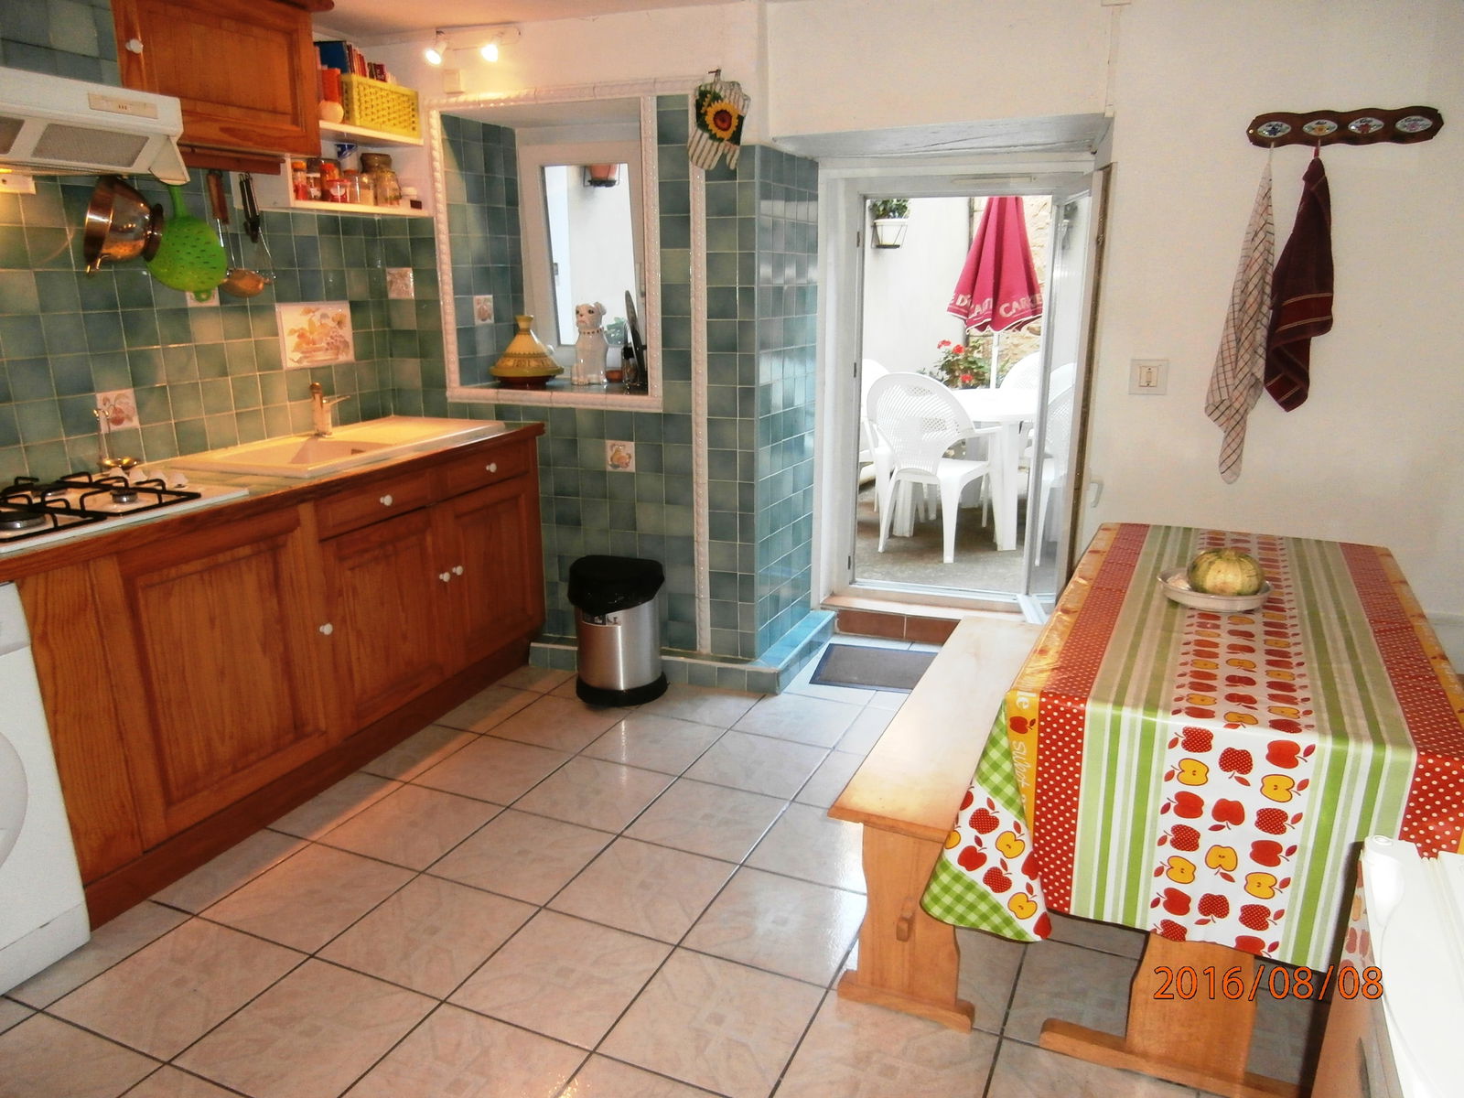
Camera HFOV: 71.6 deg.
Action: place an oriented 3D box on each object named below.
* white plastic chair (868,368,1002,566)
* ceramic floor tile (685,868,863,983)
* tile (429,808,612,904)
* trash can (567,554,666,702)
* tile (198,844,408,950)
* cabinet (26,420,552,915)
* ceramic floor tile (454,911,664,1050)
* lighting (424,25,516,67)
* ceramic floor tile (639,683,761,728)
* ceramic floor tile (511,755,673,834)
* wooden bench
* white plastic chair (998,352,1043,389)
[{"bbox_3d":[1.052,-0.437,5.140,0.550,0.885,0.560,10,18,35],"label":"white plastic chair"},{"bbox_3d":[0.109,0.816,2.217,0.333,0.010,0.333,6,16,23],"label":"ceramic floor tile"},{"bbox_3d":[-0.508,0.748,2.484,0.333,0.010,0.333,6,16,23],"label":"tile"},{"bbox_3d":[-0.380,0.270,3.377,0.300,0.440,0.275,0,15,0],"label":"trash can"},{"bbox_3d":[-0.989,0.821,2.402,0.344,0.010,0.344,6,16,23],"label":"tile"},{"bbox_3d":[-1.246,0.190,2.849,0.615,0.872,1.870,5,16,19],"label":"cabinet"},{"bbox_3d":[-0.349,0.892,2.127,0.344,0.010,0.344,6,16,23],"label":"ceramic floor tile"},{"bbox_3d":[-0.867,-1.657,3.341,0.320,0.125,0.120,4,15,17],"label":"lighting"},{"bbox_3d":[-0.108,0.536,3.486,0.344,0.010,0.309,6,16,23],"label":"ceramic floor tile"},{"bbox_3d":[-0.371,0.670,2.783,0.333,0.010,0.333,6,16,23],"label":"ceramic floor tile"},{"bbox_3d":[0.494,0.550,2.239,0.260,0.465,1.135,6,16,24],"label":"wooden bench"},{"bbox_3d":[1.972,-0.833,6.620,0.570,0.880,0.580,6,16,23],"label":"white plastic chair"}]

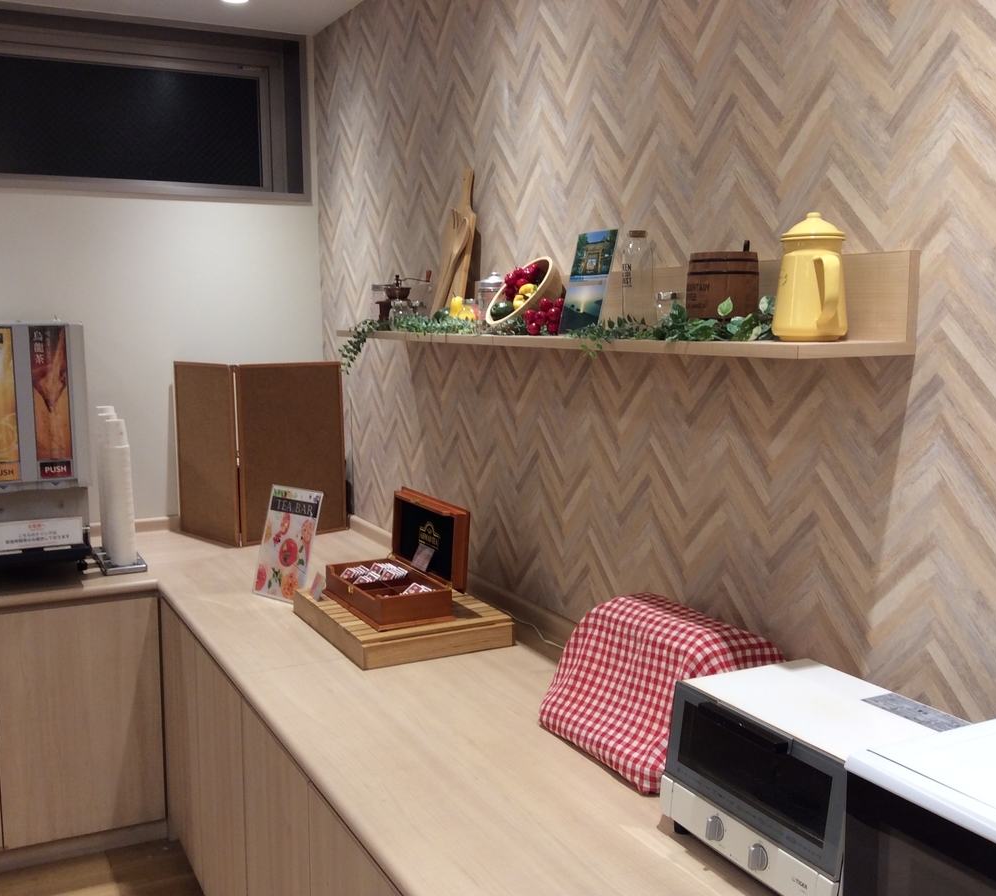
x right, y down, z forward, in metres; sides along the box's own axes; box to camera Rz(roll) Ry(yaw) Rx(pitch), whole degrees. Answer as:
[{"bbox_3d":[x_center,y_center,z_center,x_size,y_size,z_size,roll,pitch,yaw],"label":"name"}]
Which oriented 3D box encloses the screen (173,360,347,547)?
[{"bbox_3d":[-0.864,0.013,3.875,0.617,0.614,0.348,0,7,0],"label":"screen"}]

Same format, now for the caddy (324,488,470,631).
[{"bbox_3d":[-0.260,0.262,2.768,0.237,0.255,0.428,-4,8,-26],"label":"caddy"}]

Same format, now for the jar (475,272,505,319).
[{"bbox_3d":[-0.009,-0.355,2.709,0.077,0.148,0.077,0,7,0],"label":"jar"}]

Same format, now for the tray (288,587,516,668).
[{"bbox_3d":[-0.248,0.421,2.767,0.379,0.060,0.540,-4,8,-26],"label":"tray"}]

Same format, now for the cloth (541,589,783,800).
[{"bbox_3d":[0.289,0.423,2.001,0.301,0.232,0.371,-4,8,-26],"label":"cloth"}]

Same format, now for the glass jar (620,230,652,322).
[{"bbox_3d":[0.280,-0.326,2.204,0.062,0.208,0.062,0,7,0],"label":"glass jar"}]

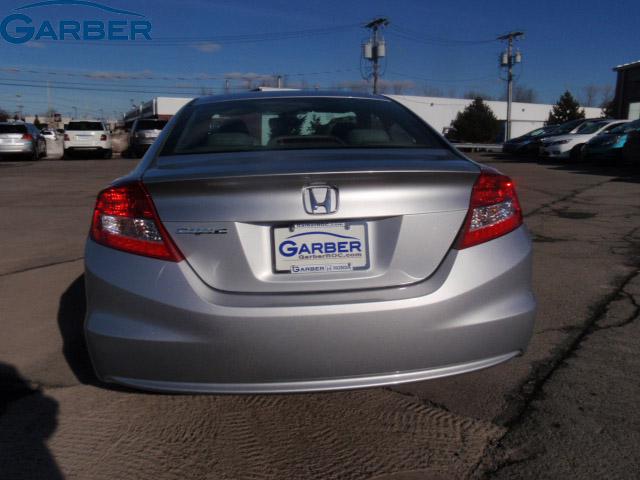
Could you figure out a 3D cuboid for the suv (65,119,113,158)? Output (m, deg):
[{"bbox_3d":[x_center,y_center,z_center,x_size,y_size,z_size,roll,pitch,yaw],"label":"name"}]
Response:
[{"bbox_3d":[-11.402,-5.095,25.600,1.850,1.690,4.500,-5,13,-20],"label":"suv"}]

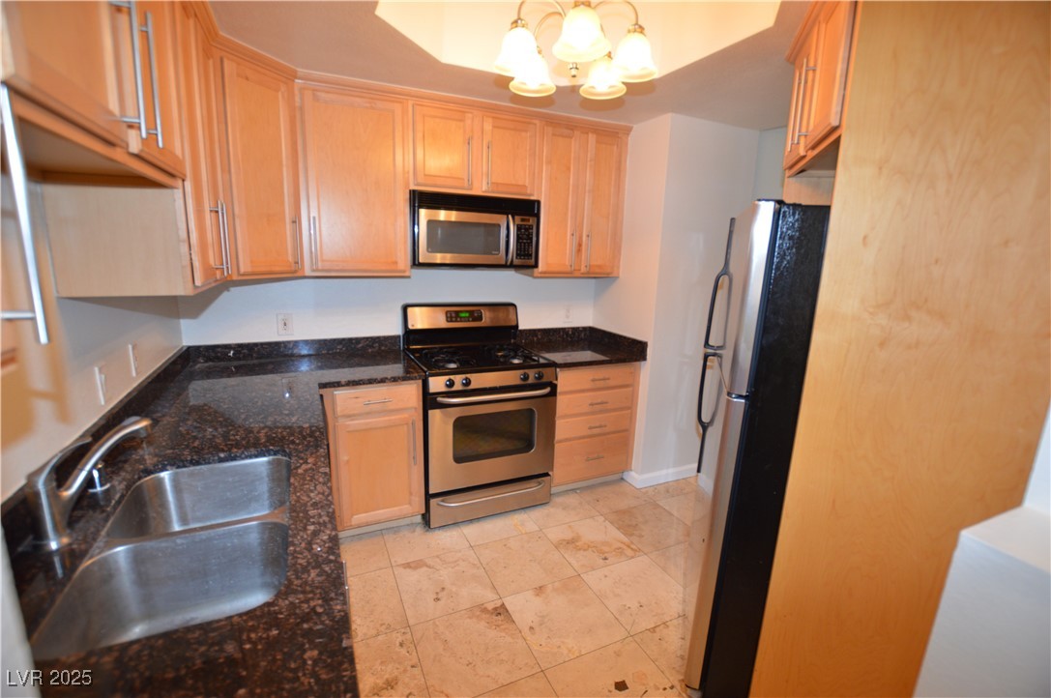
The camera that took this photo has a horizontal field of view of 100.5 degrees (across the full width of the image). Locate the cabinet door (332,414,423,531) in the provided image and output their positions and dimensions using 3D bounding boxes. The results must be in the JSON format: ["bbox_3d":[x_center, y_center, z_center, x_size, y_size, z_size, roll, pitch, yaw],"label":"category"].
[{"bbox_3d":[-0.754,0.632,2.272,0.387,0.580,0.020,-4,13,-26],"label":"cabinet door"}]

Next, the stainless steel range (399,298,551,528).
[{"bbox_3d":[-0.299,0.351,2.740,0.765,1.190,0.680,-4,14,-25],"label":"stainless steel range"}]

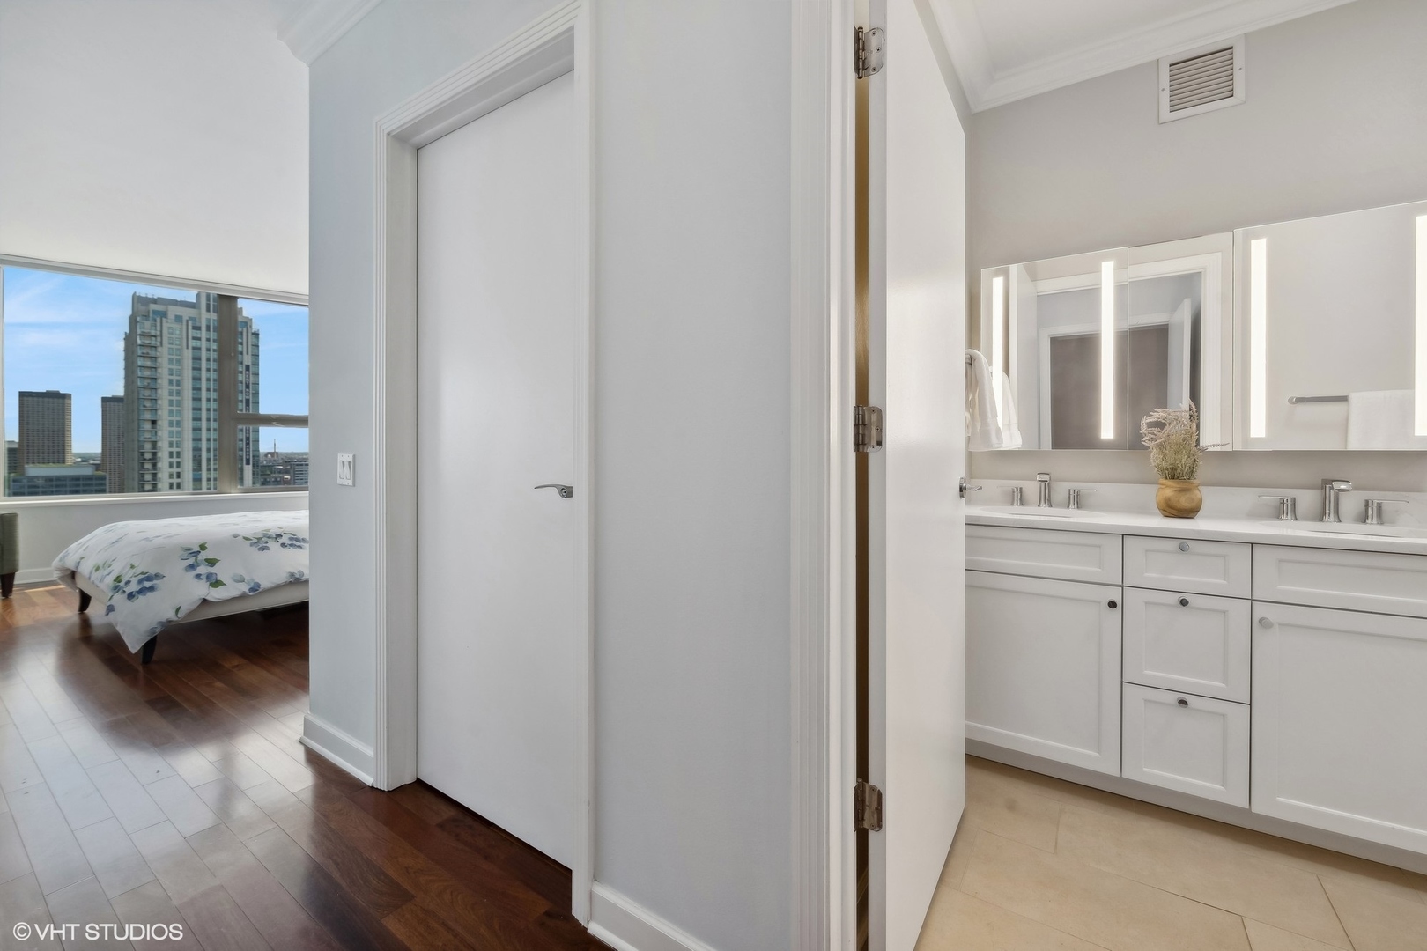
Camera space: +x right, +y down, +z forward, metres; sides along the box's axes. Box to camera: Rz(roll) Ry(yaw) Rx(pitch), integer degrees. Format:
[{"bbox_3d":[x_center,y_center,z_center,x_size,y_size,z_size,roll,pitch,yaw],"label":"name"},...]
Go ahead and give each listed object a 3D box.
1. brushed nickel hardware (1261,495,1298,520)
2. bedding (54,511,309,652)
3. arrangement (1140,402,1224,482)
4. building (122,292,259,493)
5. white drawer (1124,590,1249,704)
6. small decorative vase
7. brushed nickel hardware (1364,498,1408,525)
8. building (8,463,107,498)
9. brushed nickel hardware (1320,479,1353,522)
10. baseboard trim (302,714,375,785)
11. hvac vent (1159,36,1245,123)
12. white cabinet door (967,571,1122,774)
[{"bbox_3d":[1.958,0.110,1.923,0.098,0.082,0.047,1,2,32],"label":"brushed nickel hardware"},{"bbox_3d":[-3.235,0.612,4.181,1.870,0.540,2.000,1,2,34],"label":"bedding"},{"bbox_3d":[1.679,-0.122,1.989,0.209,0.288,0.189,1,2,32],"label":"arrangement"},{"bbox_3d":[-161.383,-2.980,172.654,30.000,103.000,24.000,1,2,32],"label":"building"},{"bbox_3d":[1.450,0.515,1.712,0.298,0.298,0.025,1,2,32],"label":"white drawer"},{"bbox_3d":[1.673,0.081,1.989,0.127,0.134,0.127,1,2,32],"label":"small decorative vase"},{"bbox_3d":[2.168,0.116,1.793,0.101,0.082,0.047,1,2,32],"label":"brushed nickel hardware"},{"bbox_3d":[-304.000,18.213,255.000,30.000,48.000,29.000,1,2,32],"label":"building"},{"bbox_3d":[2.043,0.085,1.820,0.050,0.144,0.139,1,2,32],"label":"brushed nickel hardware"},{"bbox_3d":[-1.384,0.984,2.036,0.520,0.128,0.025,1,2,32],"label":"baseboard trim"},{"bbox_3d":[1.829,-1.483,2.080,0.247,0.249,0.018,1,2,32],"label":"hvac vent"},{"bbox_3d":[1.104,0.657,1.922,0.504,0.605,0.022,1,2,32],"label":"white cabinet door"}]

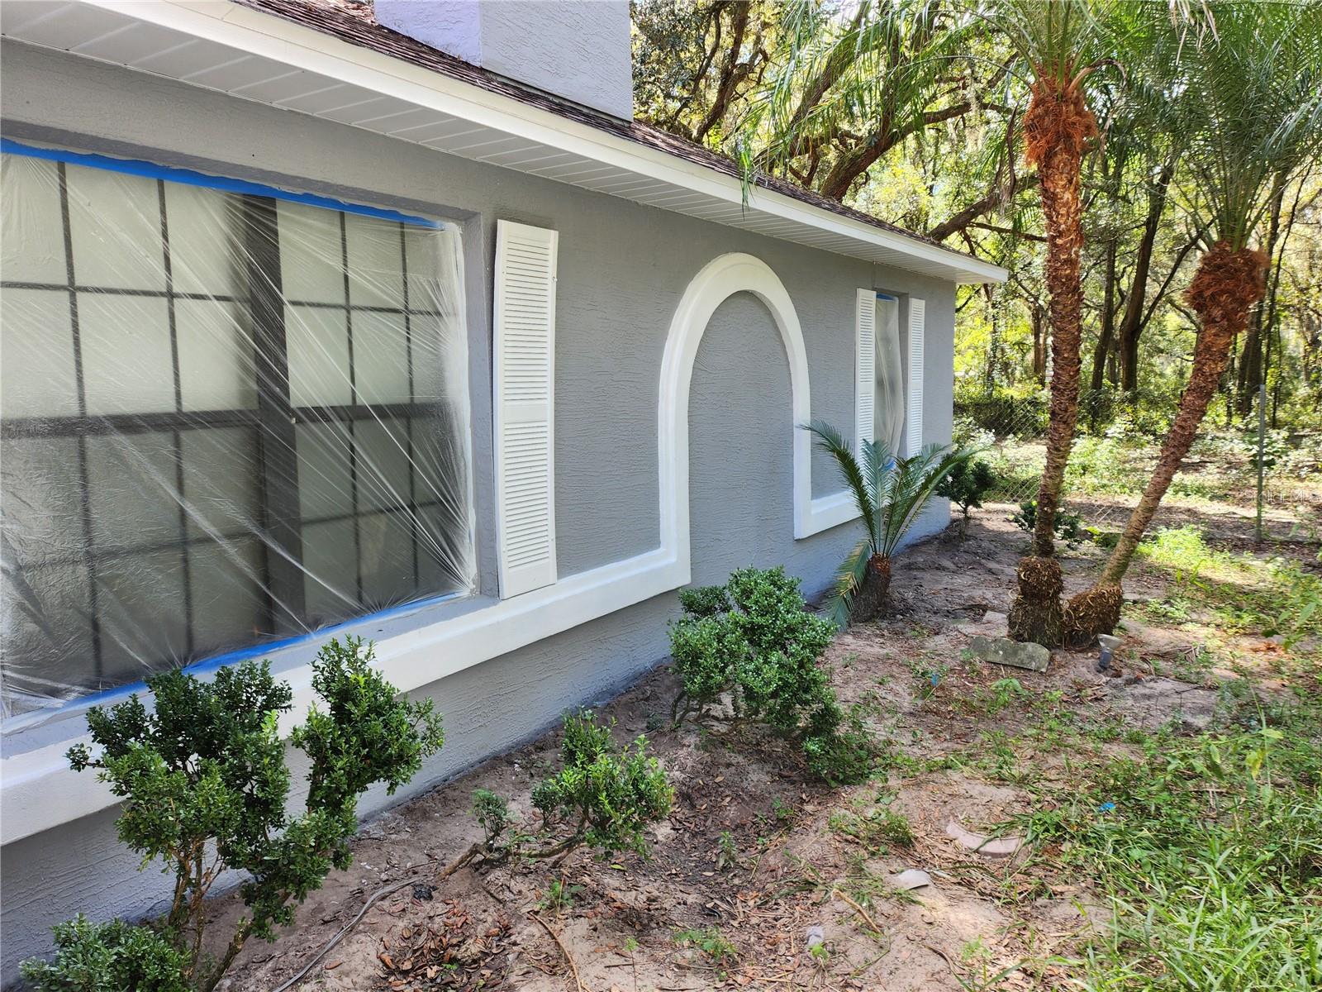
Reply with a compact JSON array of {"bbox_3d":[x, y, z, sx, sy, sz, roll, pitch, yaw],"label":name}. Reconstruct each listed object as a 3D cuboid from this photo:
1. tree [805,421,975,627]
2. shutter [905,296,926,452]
[{"bbox_3d":[1.455,0.170,5.830,1.030,1.270,0.970,2,8,14],"label":"tree"},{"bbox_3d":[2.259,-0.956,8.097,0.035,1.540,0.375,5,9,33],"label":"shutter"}]

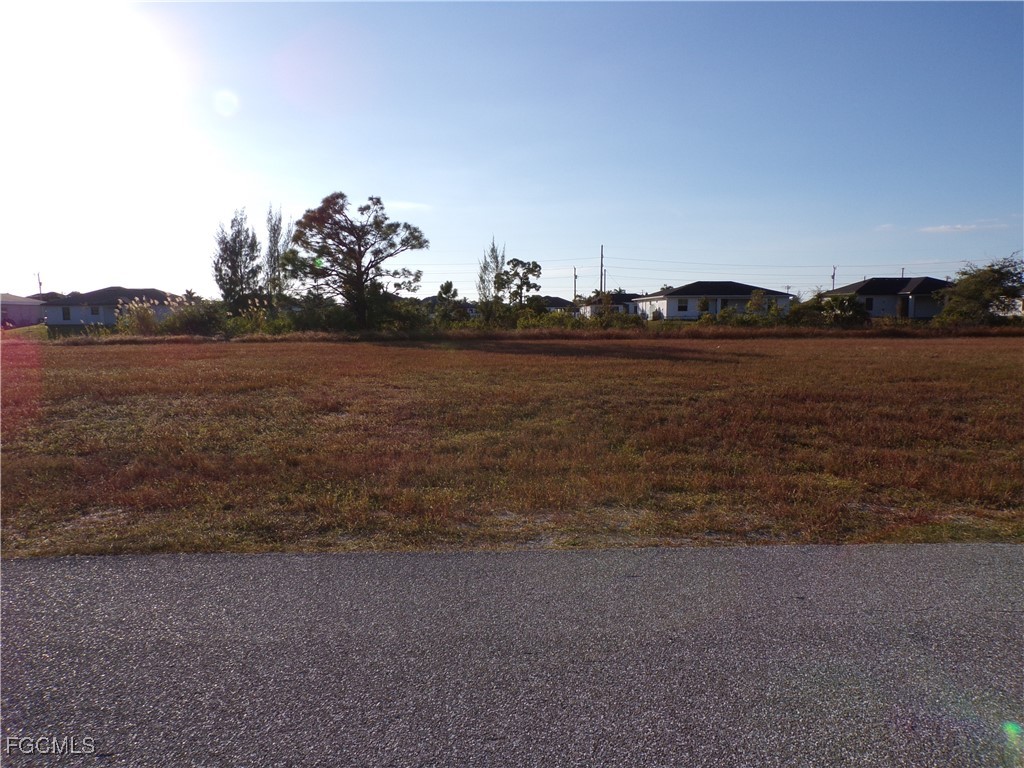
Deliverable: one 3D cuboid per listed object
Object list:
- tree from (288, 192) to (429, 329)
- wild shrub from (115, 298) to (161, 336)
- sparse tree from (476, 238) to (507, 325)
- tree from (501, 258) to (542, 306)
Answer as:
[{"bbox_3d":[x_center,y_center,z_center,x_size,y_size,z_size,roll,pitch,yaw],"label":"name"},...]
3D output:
[{"bbox_3d":[-11.458,-8.920,53.000,10.400,10.700,9.200,0,6,0],"label":"tree"},{"bbox_3d":[-25.582,-4.543,48.500,3.100,2.600,2.600,0,6,0],"label":"wild shrub"},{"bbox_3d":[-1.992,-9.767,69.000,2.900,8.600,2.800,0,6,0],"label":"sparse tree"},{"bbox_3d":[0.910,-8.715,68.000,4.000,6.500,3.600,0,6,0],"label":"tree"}]

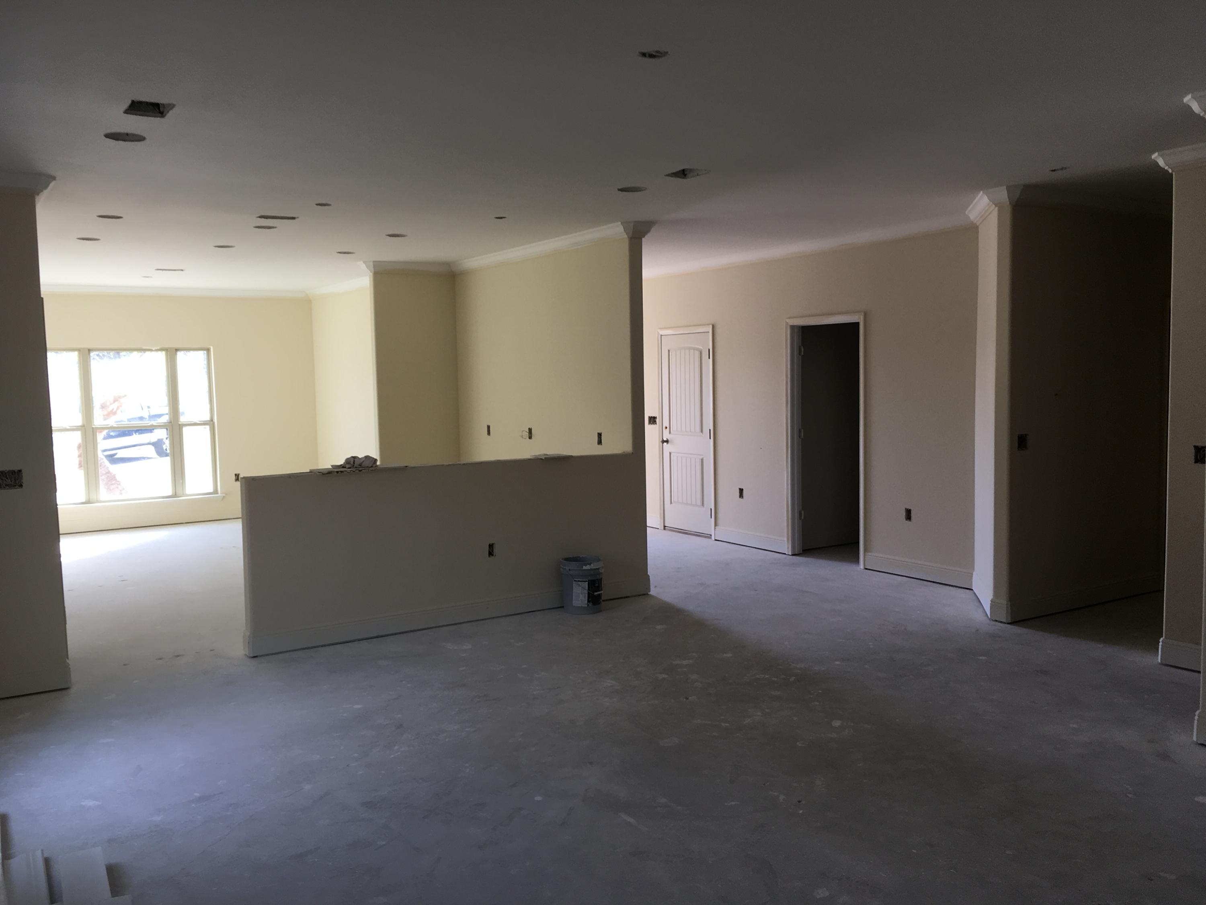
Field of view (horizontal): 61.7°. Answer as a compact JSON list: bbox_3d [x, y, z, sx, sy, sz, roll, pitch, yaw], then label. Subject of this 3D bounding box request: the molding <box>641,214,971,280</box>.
[{"bbox_3d":[1.489,-1.772,9.081,0.090,0.100,4.371,-4,5,-32],"label":"molding"}]

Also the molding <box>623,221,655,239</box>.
[{"bbox_3d":[0.262,-1.610,7.304,0.283,0.100,0.090,-4,5,-32],"label":"molding"}]

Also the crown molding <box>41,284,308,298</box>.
[{"bbox_3d":[-4.870,-1.850,11.665,3.033,0.100,0.090,-4,5,-32],"label":"crown molding"}]

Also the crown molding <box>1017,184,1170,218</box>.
[{"bbox_3d":[3.338,-1.624,6.717,1.906,0.100,0.090,-4,5,-32],"label":"crown molding"}]

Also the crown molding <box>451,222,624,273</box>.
[{"bbox_3d":[-0.669,-1.693,8.604,0.090,0.100,3.164,-4,5,-32],"label":"crown molding"}]

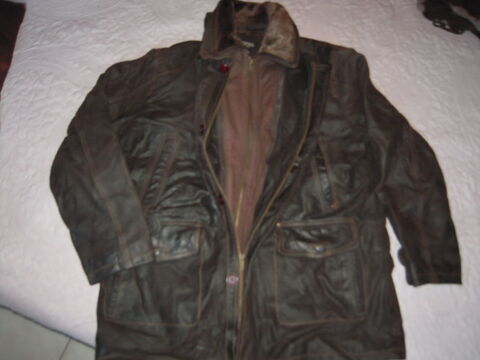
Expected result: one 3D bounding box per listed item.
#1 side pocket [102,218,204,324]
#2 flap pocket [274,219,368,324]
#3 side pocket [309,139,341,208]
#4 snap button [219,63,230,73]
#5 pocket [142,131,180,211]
[{"bbox_3d":[-0.189,0.200,0.862,0.212,0.025,0.219,-1,71,0],"label":"side pocket"},{"bbox_3d":[0.177,0.199,0.862,0.195,0.025,0.219,1,71,0],"label":"flap pocket"},{"bbox_3d":[0.202,-0.016,0.936,0.030,0.015,0.182,-9,71,-3],"label":"side pocket"},{"bbox_3d":[-0.041,-0.299,1.034,0.019,0.008,0.019,-1,71,0],"label":"snap button"},{"bbox_3d":[-0.189,-0.022,0.939,0.034,0.015,0.202,11,71,4],"label":"pocket"}]

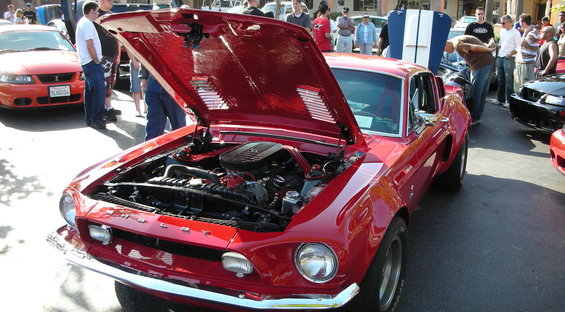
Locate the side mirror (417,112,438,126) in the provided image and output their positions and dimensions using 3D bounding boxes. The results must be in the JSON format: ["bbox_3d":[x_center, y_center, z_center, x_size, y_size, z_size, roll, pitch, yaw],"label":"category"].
[{"bbox_3d":[0.985,-0.248,3.880,0.125,0.085,0.100,8,16,23],"label":"side mirror"}]

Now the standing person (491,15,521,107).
[{"bbox_3d":[4.205,-1.780,10.680,0.520,1.690,0.360,13,18,37],"label":"standing person"}]

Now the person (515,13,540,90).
[{"bbox_3d":[4.640,-1.802,10.866,0.380,1.720,0.500,-4,15,-20],"label":"person"}]

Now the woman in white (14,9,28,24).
[{"bbox_3d":[-9.610,-4.584,20.998,0.340,1.570,0.480,10,17,29],"label":"woman in white"}]

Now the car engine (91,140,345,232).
[{"bbox_3d":[-0.234,0.203,3.221,1.150,0.380,1.130,8,16,23],"label":"car engine"}]

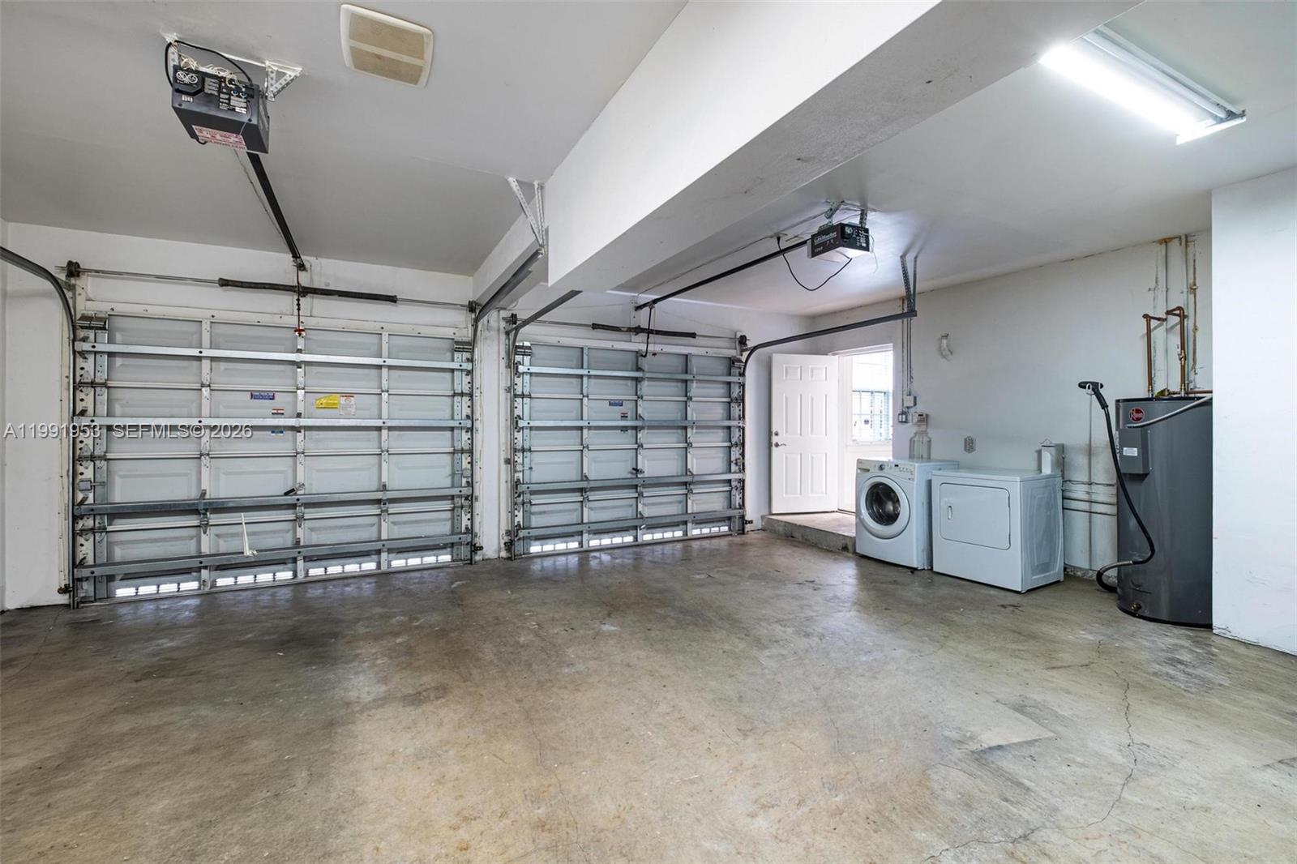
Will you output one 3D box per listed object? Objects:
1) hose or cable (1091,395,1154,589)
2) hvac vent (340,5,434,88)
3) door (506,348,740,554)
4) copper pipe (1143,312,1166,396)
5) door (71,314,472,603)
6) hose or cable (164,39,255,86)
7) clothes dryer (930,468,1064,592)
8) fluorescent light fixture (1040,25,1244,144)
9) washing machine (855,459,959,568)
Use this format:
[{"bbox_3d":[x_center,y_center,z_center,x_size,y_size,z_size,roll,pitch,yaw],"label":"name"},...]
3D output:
[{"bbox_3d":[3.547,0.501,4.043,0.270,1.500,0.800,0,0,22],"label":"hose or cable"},{"bbox_3d":[-0.997,-1.456,2.067,0.290,0.030,0.345,0,0,-28],"label":"hvac vent"},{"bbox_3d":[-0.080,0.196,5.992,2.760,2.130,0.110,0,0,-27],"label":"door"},{"bbox_3d":[3.771,-0.554,3.998,0.550,0.610,0.120,0,0,-28],"label":"copper pipe"},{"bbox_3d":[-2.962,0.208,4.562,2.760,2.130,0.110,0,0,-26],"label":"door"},{"bbox_3d":[-1.659,-1.362,2.062,0.275,0.170,0.100,0,0,-28],"label":"hose or cable"},{"bbox_3d":[3.063,0.820,4.743,0.680,0.895,0.720,0,0,-28],"label":"clothes dryer"},{"bbox_3d":[2.056,-1.433,2.243,1.250,0.085,0.250,0,0,-28],"label":"fluorescent light fixture"},{"bbox_3d":[2.587,0.778,5.413,0.700,0.970,0.680,0,0,-28],"label":"washing machine"}]

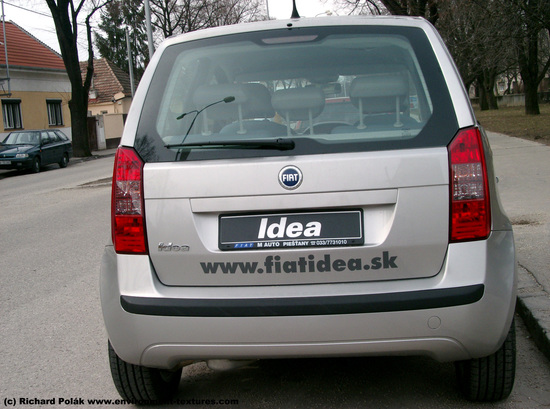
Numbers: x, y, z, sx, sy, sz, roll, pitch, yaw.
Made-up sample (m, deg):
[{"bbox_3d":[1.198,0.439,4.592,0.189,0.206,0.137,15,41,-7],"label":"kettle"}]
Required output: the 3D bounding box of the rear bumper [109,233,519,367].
[{"bbox_3d":[0.088,0.373,3.005,1.660,0.480,0.390,-3,6,8],"label":"rear bumper"}]

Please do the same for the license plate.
[{"bbox_3d":[0.057,0.093,2.875,0.530,0.130,0.020,-3,-4,8],"label":"license plate"}]

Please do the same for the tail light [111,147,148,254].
[{"bbox_3d":[-0.571,-0.017,3.121,0.165,0.425,0.200,-3,6,8],"label":"tail light"}]

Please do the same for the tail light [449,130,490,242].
[{"bbox_3d":[0.715,-0.076,2.936,0.165,0.425,0.200,-3,6,8],"label":"tail light"}]

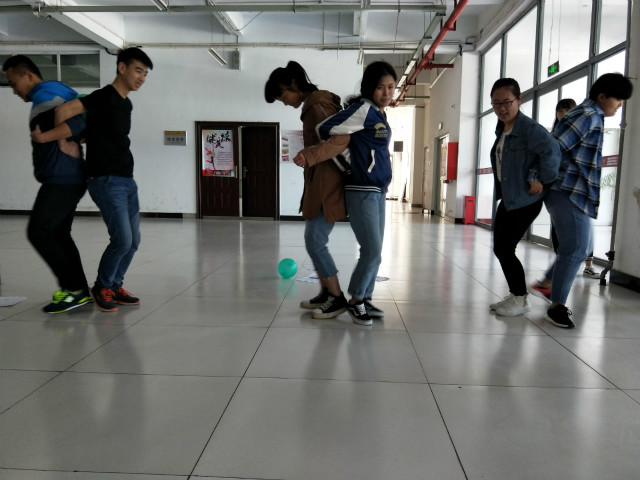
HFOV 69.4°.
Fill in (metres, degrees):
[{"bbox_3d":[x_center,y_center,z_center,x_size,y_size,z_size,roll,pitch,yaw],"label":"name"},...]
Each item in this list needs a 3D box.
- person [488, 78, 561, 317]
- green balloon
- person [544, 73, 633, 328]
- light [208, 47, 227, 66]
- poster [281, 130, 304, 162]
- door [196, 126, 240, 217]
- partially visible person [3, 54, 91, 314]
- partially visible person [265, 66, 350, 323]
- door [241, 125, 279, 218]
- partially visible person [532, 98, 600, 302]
[{"bbox_3d":[1.347,-0.274,3.058,0.395,1.535,0.480,-4,8,-32],"label":"person"},{"bbox_3d":[-0.287,0.250,4.171,0.182,0.186,0.182,1,7,3],"label":"green balloon"},{"bbox_3d":[1.674,-0.252,2.909,0.498,1.534,0.460,5,8,31],"label":"person"},{"bbox_3d":[-1.953,-3.477,8.806,0.130,0.090,1.120,1,7,3],"label":"light"},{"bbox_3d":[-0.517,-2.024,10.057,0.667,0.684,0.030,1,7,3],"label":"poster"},{"bbox_3d":[-2.232,-1.520,10.216,0.963,2.067,0.090,1,7,3],"label":"door"},{"bbox_3d":[-1.813,-0.362,3.058,0.499,1.649,0.500,-1,7,-14],"label":"partially visible person"},{"bbox_3d":[-0.088,-0.324,3.018,0.550,1.617,0.460,0,7,-7],"label":"partially visible person"},{"bbox_3d":[-1.325,-1.507,10.167,0.832,2.068,0.090,1,7,3],"label":"door"},{"bbox_3d":[2.435,-0.490,4.379,0.450,1.652,0.360,2,7,11],"label":"partially visible person"}]

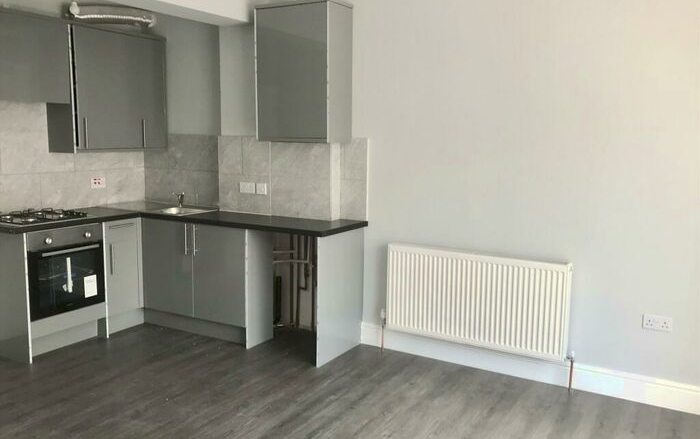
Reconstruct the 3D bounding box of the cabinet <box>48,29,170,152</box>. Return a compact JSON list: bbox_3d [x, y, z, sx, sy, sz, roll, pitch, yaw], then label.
[{"bbox_3d":[-1.979,-1.038,4.681,0.335,0.957,0.901,5,9,30],"label":"cabinet"}]

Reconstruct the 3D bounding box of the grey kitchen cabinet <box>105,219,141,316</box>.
[{"bbox_3d":[-1.981,0.340,4.504,0.600,0.718,0.349,5,9,30],"label":"grey kitchen cabinet"}]

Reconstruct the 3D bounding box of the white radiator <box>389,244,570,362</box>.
[{"bbox_3d":[0.799,0.512,3.695,1.183,0.595,0.100,5,9,30],"label":"white radiator"}]

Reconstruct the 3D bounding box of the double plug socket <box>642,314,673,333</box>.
[{"bbox_3d":[1.752,0.592,3.228,0.146,0.086,0.010,5,9,30],"label":"double plug socket"}]

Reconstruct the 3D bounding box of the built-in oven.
[{"bbox_3d":[-2.203,0.333,4.093,0.585,0.599,0.588,5,9,30],"label":"built-in oven"}]

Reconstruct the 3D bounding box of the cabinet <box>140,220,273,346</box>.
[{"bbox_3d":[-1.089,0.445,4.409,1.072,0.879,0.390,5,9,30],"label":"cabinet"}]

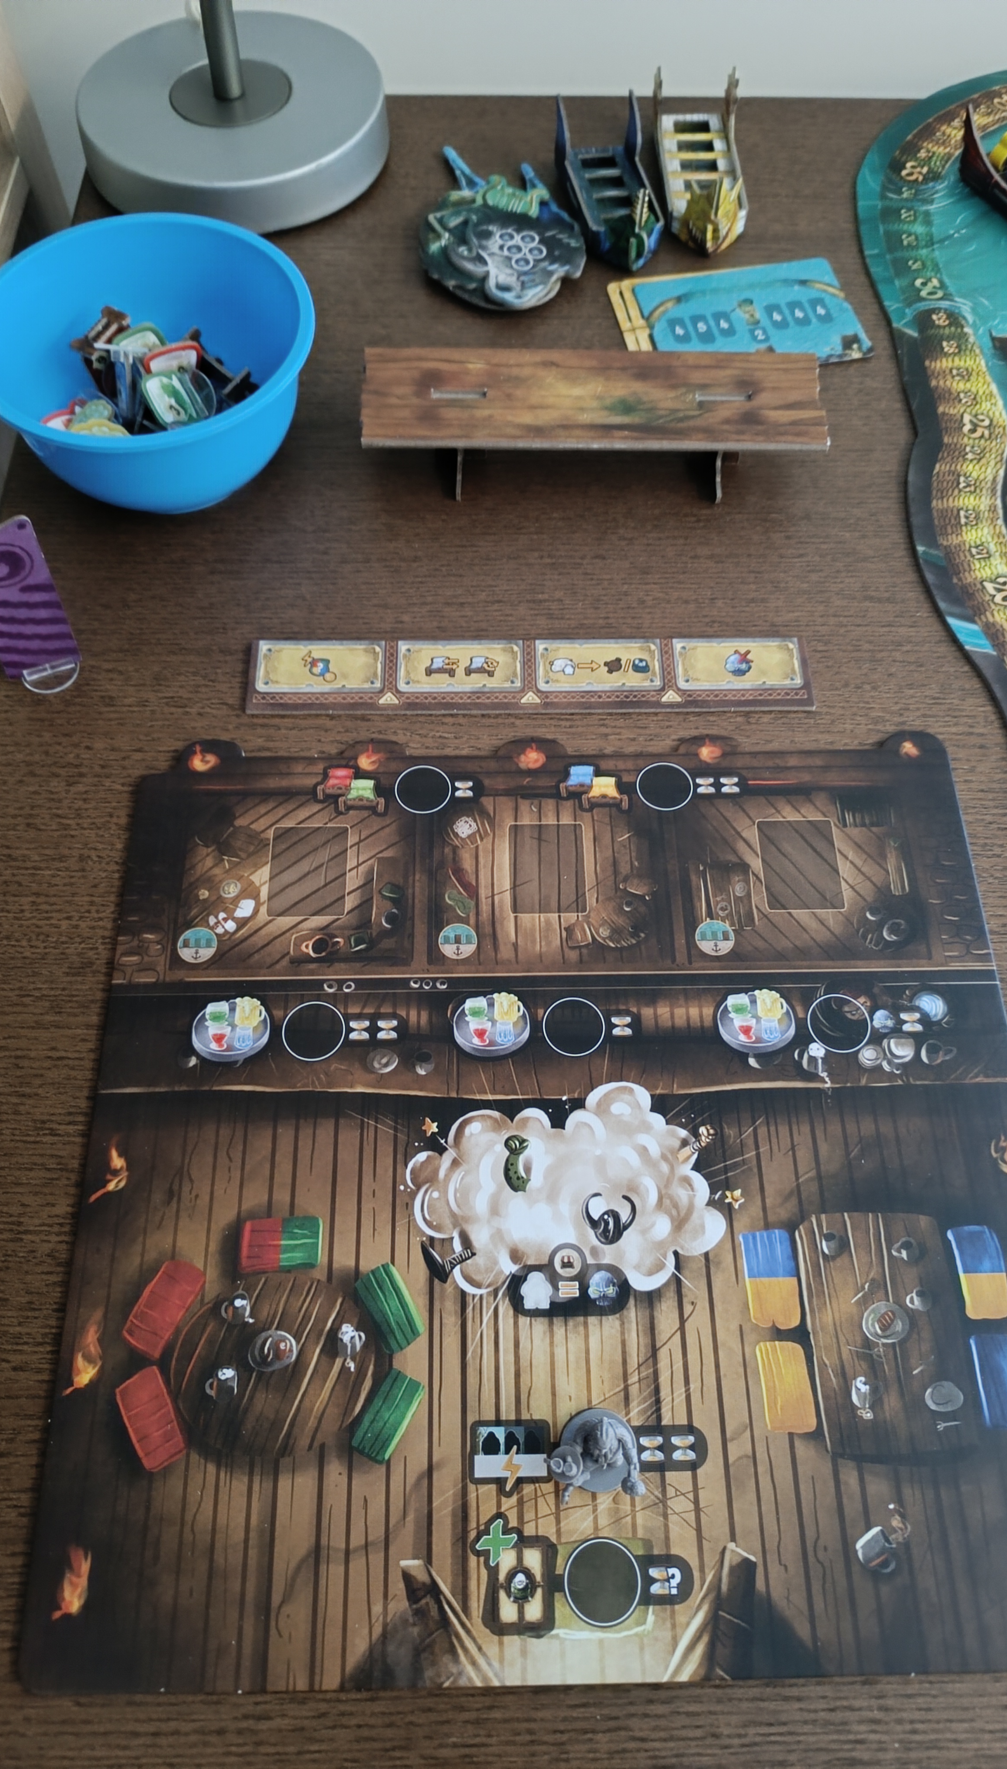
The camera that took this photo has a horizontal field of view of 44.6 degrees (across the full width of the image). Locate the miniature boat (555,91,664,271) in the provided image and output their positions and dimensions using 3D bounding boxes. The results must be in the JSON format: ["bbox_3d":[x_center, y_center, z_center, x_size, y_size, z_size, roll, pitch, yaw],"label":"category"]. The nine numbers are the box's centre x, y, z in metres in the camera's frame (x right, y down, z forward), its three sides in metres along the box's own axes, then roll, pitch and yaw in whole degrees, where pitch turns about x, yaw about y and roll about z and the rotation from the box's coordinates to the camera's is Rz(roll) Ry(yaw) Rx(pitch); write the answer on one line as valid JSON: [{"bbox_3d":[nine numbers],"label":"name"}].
[{"bbox_3d":[0.049,-0.313,0.543,0.035,0.029,0.086,-9,63,-5],"label":"miniature boat"}]

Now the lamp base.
[{"bbox_3d":[-0.124,-0.356,0.569,0.139,0.021,0.139,-1,63,-1],"label":"lamp base"}]

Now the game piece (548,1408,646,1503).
[{"bbox_3d":[0.023,0.141,0.304,0.025,0.030,0.022,1,63,0],"label":"game piece"}]

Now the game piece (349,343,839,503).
[{"bbox_3d":[0.033,-0.173,0.468,0.170,0.034,0.047,1,63,0],"label":"game piece"}]

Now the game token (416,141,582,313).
[{"bbox_3d":[-0.001,-0.292,0.543,0.073,0.010,0.101,-1,63,-1],"label":"game token"}]

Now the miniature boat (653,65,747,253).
[{"bbox_3d":[0.089,-0.324,0.548,0.036,0.032,0.089,-1,63,-1],"label":"miniature boat"}]

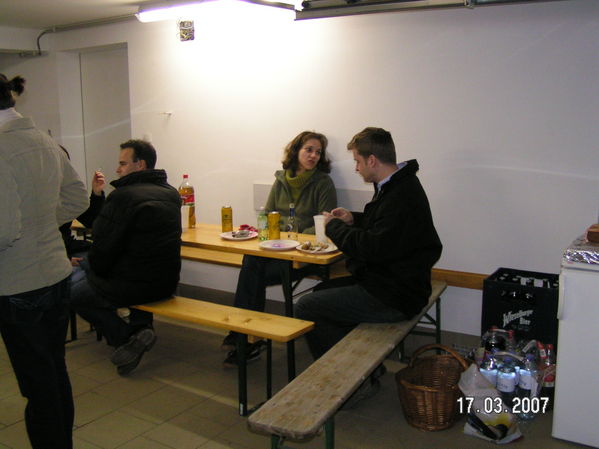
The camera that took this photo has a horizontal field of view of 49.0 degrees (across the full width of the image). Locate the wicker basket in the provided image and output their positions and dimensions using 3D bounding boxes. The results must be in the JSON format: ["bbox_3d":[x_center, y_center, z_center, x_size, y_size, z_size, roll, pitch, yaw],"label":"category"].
[{"bbox_3d":[0.663,0.796,3.307,0.360,0.390,0.350,1,10,12],"label":"wicker basket"}]

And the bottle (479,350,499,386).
[{"bbox_3d":[0.954,0.794,3.249,0.088,0.330,0.088,5,10,33],"label":"bottle"}]

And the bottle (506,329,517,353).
[{"bbox_3d":[1.175,0.752,3.666,0.090,0.335,0.090,5,12,34],"label":"bottle"}]

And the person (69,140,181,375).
[{"bbox_3d":[-0.978,0.209,3.754,0.784,1.372,0.549,3,9,25],"label":"person"}]

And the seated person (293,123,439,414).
[{"bbox_3d":[0.394,0.208,3.498,0.784,1.421,0.568,3,9,24],"label":"seated person"}]

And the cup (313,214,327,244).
[{"bbox_3d":[0.137,0.028,4.004,0.092,0.155,0.092,-1,10,0],"label":"cup"}]

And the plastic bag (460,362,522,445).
[{"bbox_3d":[0.920,0.856,3.203,0.300,0.296,0.230,5,12,34],"label":"plastic bag"}]

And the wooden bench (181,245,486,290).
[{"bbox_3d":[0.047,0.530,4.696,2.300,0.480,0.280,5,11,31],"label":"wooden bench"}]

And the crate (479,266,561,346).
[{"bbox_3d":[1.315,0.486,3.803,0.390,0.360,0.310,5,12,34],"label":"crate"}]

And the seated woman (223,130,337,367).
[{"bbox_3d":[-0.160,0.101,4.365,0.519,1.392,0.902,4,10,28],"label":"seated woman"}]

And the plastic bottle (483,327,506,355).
[{"bbox_3d":[1.075,0.733,3.636,0.097,0.335,0.097,5,10,33],"label":"plastic bottle"}]

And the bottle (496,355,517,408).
[{"bbox_3d":[1.040,0.824,3.288,0.090,0.325,0.090,5,12,34],"label":"bottle"}]

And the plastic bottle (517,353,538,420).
[{"bbox_3d":[1.135,0.793,3.249,0.088,0.330,0.088,5,10,33],"label":"plastic bottle"}]

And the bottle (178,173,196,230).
[{"bbox_3d":[-0.785,-0.154,4.601,0.105,0.355,0.105,-1,10,0],"label":"bottle"}]

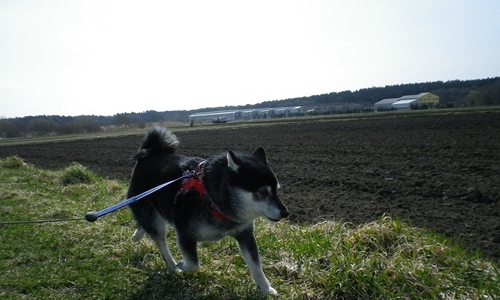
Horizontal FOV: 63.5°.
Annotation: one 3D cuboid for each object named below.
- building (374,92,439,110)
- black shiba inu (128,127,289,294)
[{"bbox_3d":[64.121,-20.217,165.000,13.000,7.000,26.000,-5,5,-16],"label":"building"},{"bbox_3d":[-0.167,0.203,1.450,0.660,0.520,0.250,0,6,37],"label":"black shiba inu"}]

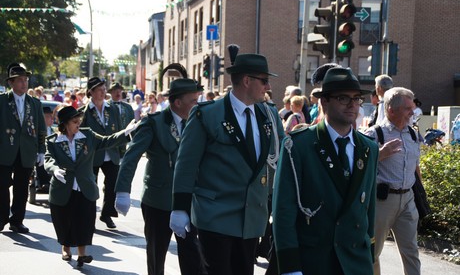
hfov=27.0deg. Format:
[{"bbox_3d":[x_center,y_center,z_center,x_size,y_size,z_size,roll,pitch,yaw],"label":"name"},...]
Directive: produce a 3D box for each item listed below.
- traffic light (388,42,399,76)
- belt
[{"bbox_3d":[4.114,-1.974,24.000,0.280,0.820,0.360,3,3,24],"label":"traffic light"},{"bbox_3d":[1.067,0.355,6.400,0.260,0.045,0.350,4,4,41],"label":"belt"}]

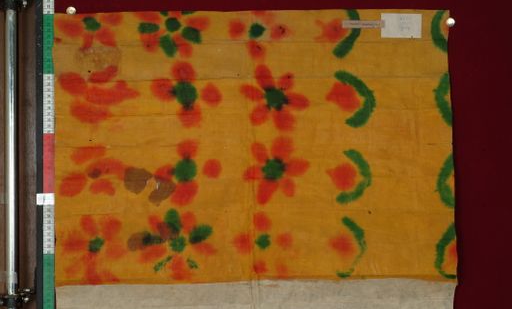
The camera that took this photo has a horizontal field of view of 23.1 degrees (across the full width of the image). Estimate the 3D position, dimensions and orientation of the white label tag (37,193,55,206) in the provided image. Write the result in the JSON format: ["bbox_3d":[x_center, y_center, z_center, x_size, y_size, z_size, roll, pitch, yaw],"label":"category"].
[{"bbox_3d":[-0.351,0.074,2.088,0.029,0.019,0.002,0,0,0],"label":"white label tag"}]

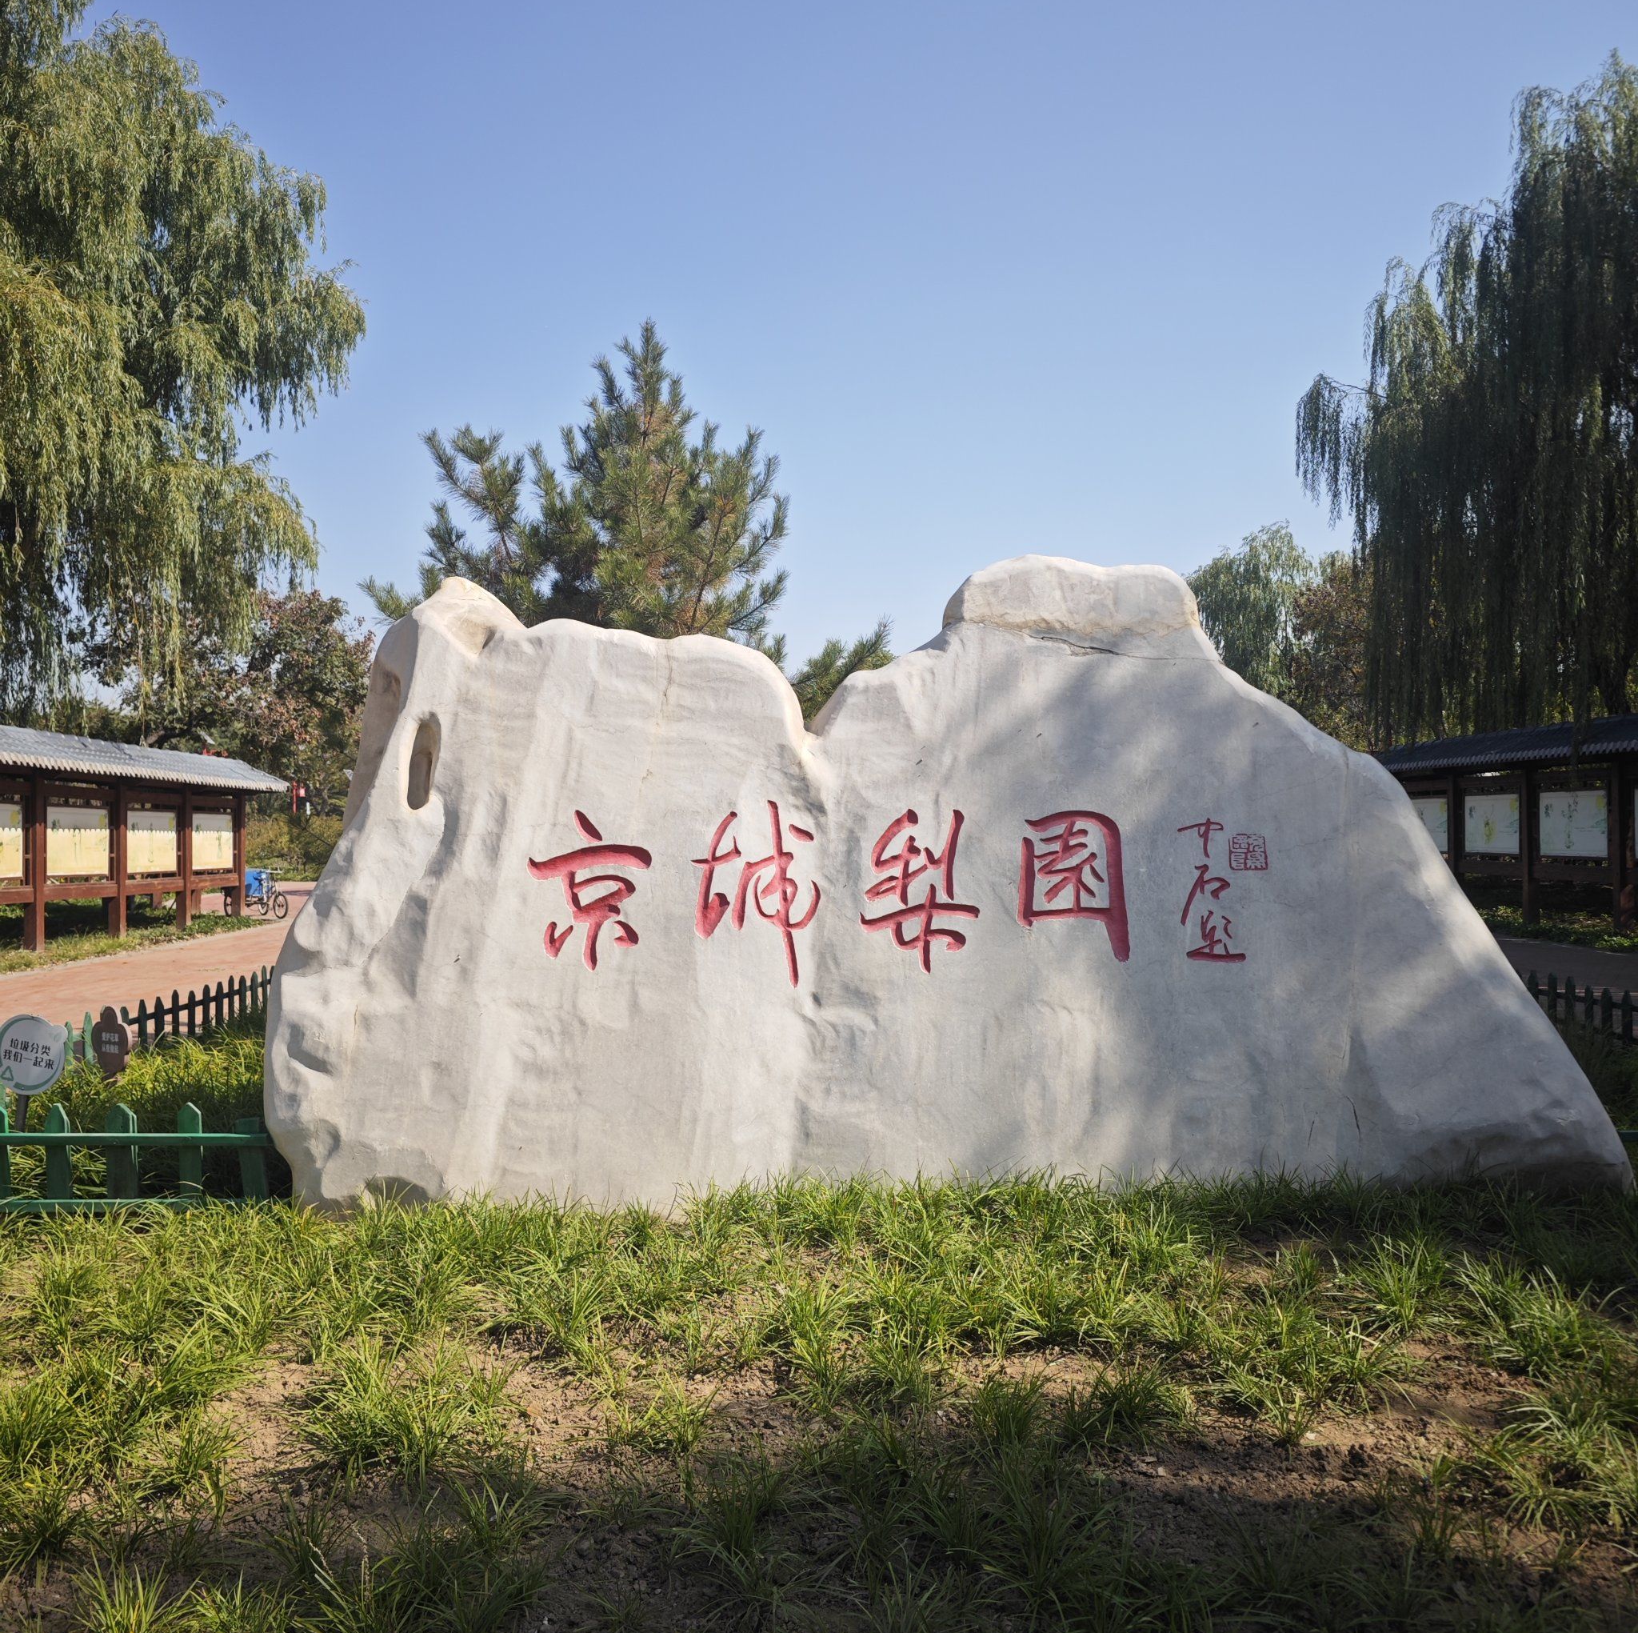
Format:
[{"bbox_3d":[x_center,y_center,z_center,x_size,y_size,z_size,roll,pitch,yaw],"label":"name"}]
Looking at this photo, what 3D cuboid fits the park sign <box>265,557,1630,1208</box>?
[{"bbox_3d":[0.600,0.240,6.550,5.950,2.800,1.150,0,-1,-2],"label":"park sign"}]

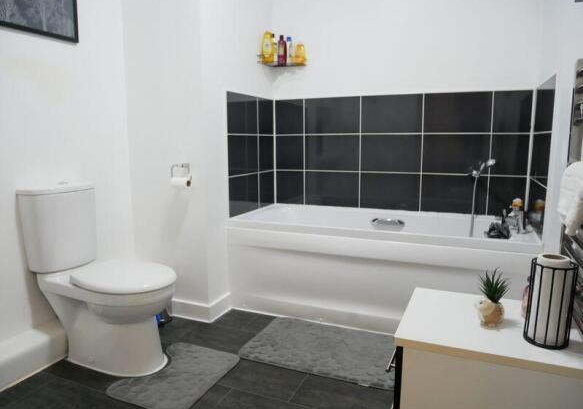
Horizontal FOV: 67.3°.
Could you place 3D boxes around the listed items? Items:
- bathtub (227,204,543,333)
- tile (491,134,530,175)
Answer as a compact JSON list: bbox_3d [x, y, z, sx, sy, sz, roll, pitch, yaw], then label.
[{"bbox_3d":[0.514,0.356,2.636,1.635,0.560,0.700,3,9,22],"label":"bathtub"},{"bbox_3d":[1.314,-0.296,2.630,0.212,0.249,0.010,3,9,22],"label":"tile"}]

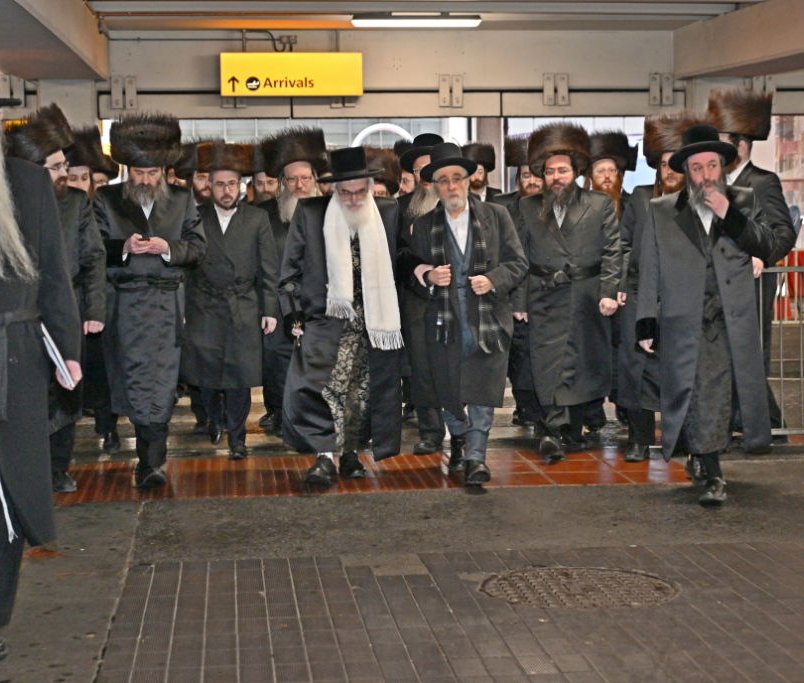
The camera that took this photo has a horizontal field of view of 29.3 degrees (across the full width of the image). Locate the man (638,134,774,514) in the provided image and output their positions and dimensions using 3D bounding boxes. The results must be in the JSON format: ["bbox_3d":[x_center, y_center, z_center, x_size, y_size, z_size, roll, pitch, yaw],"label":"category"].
[{"bbox_3d":[1.517,-0.150,7.680,0.680,1.840,0.580,-1,6,-3],"label":"man"}]

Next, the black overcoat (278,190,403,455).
[{"bbox_3d":[-0.325,-0.072,8.206,0.660,1.370,0.500,-1,4,-6],"label":"black overcoat"}]

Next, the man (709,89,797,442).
[{"bbox_3d":[2.057,-0.422,8.997,0.600,2.030,0.520,-3,5,-30],"label":"man"}]

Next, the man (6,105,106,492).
[{"bbox_3d":[-1.818,-0.227,8.050,0.570,1.960,0.520,-2,4,-14],"label":"man"}]

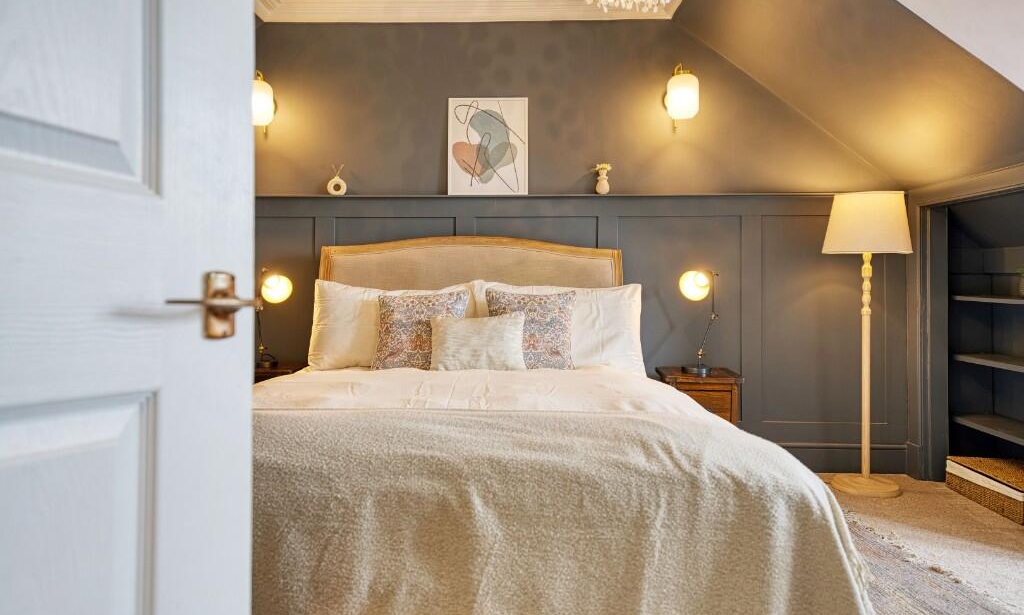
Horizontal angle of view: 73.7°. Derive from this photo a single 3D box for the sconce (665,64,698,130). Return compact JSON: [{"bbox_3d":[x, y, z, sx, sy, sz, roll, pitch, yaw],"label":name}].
[{"bbox_3d":[0.882,-1.106,3.580,0.165,0.340,0.260,0,0,2],"label":"sconce"}]

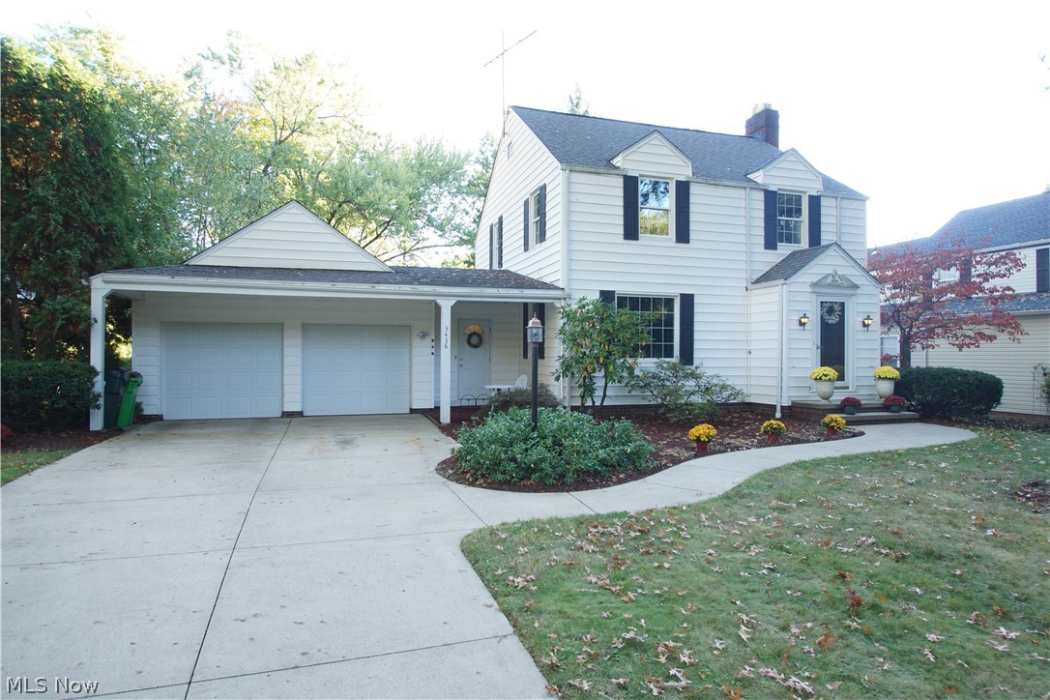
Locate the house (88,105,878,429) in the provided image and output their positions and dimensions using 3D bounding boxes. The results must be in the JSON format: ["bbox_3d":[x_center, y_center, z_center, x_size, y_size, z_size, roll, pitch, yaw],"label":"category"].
[{"bbox_3d":[-0.500,-2.950,15.100,16.600,8.900,10.200,0,0,-17],"label":"house"}]

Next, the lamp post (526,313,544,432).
[{"bbox_3d":[0.140,0.470,7.750,0.240,1.980,0.240,0,0,-17],"label":"lamp post"}]

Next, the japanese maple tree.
[{"bbox_3d":[10.800,-0.800,14.800,3.700,4.500,3.500,0,0,-17],"label":"japanese maple tree"}]

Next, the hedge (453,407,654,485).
[{"bbox_3d":[0.360,1.160,7.150,2.400,0.650,2.000,0,0,-17],"label":"hedge"}]

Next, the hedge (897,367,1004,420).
[{"bbox_3d":[9.650,0.920,12.750,2.300,1.100,1.500,0,0,-17],"label":"hedge"}]

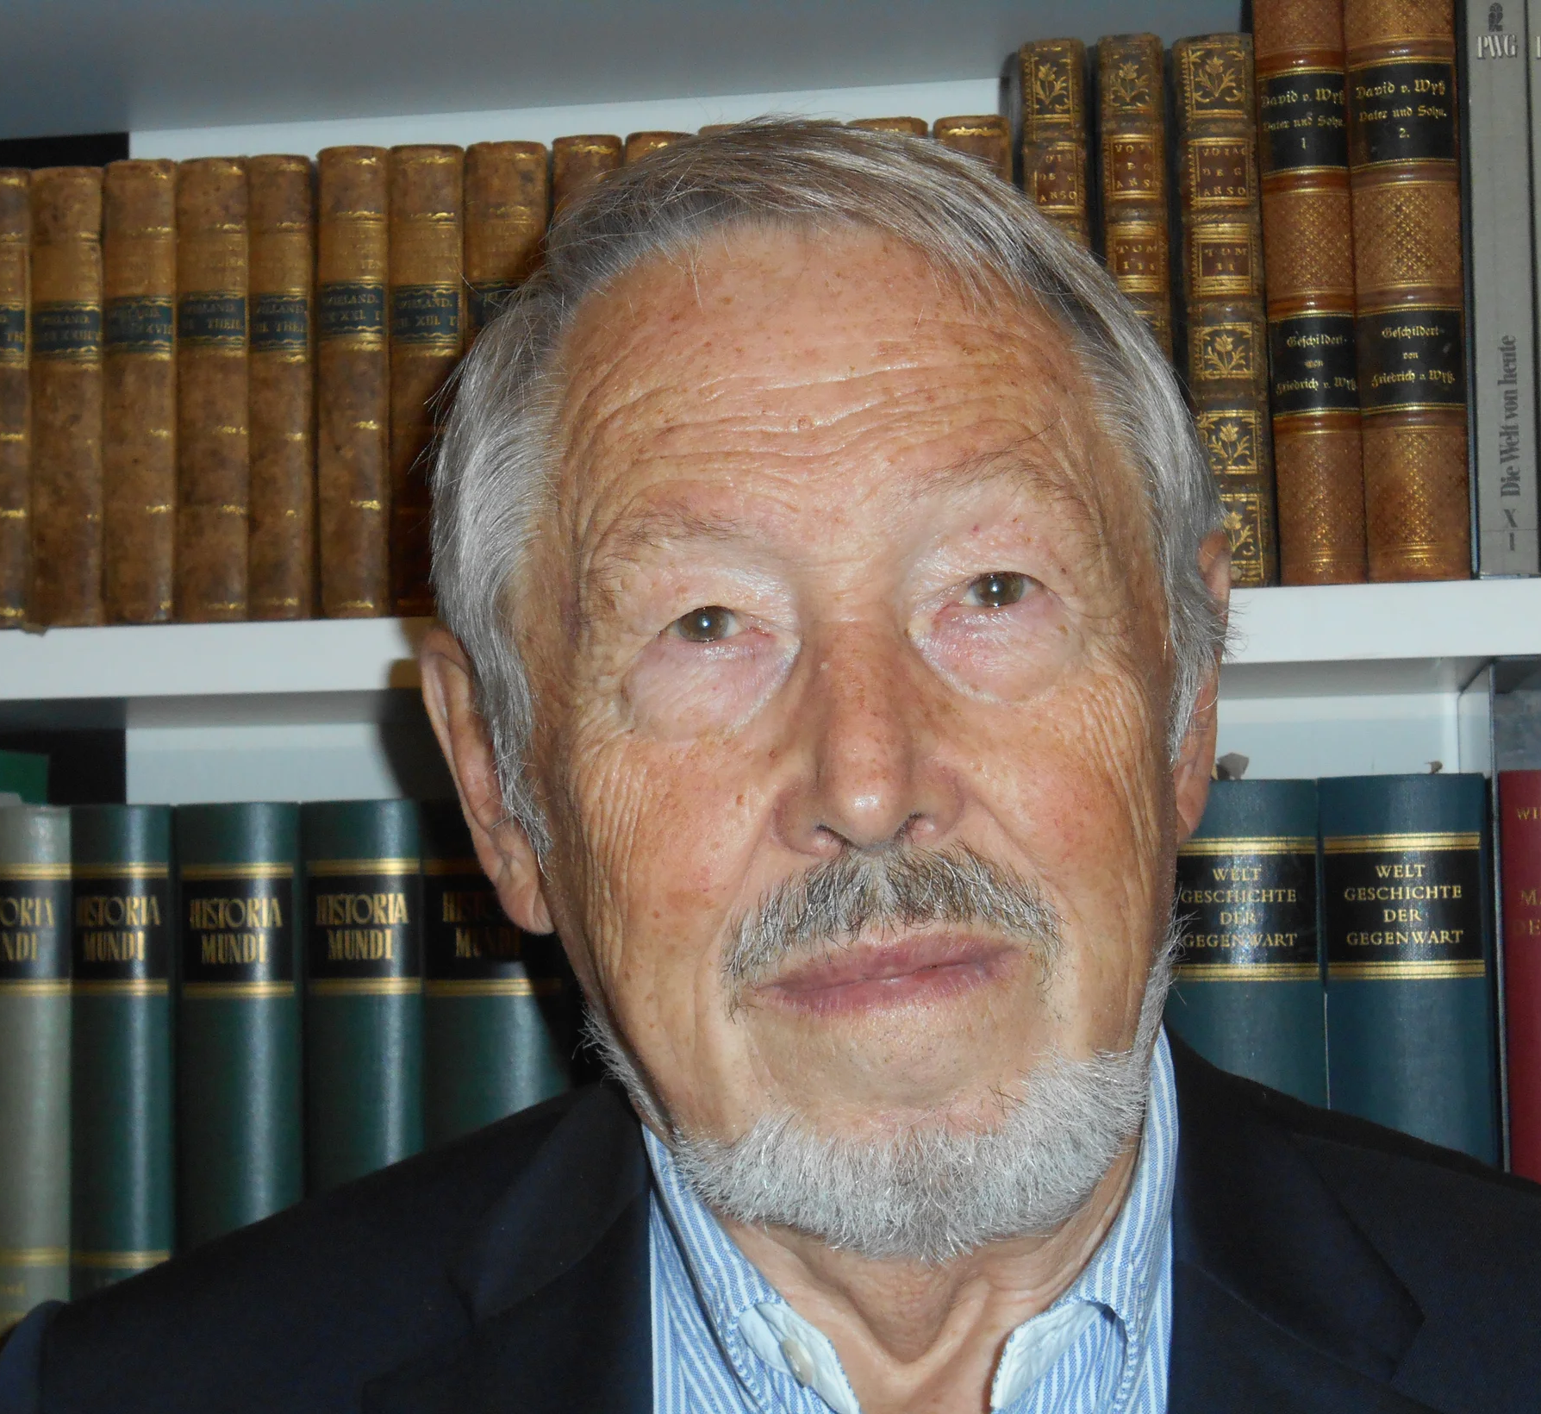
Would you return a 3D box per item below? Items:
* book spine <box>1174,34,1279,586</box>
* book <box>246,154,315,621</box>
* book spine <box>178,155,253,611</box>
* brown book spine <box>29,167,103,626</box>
[{"bbox_3d":[0.153,-0.124,1.024,0.024,0.177,0.103,-3,-4,9],"label":"book spine"},{"bbox_3d":[-0.156,-0.103,1.067,0.023,0.157,0.098,-2,-4,9],"label":"book"},{"bbox_3d":[-0.181,-0.103,1.071,0.025,0.157,0.098,-2,-4,9],"label":"book spine"},{"bbox_3d":[-0.232,-0.102,1.080,0.026,0.157,0.098,-2,-4,9],"label":"brown book spine"}]

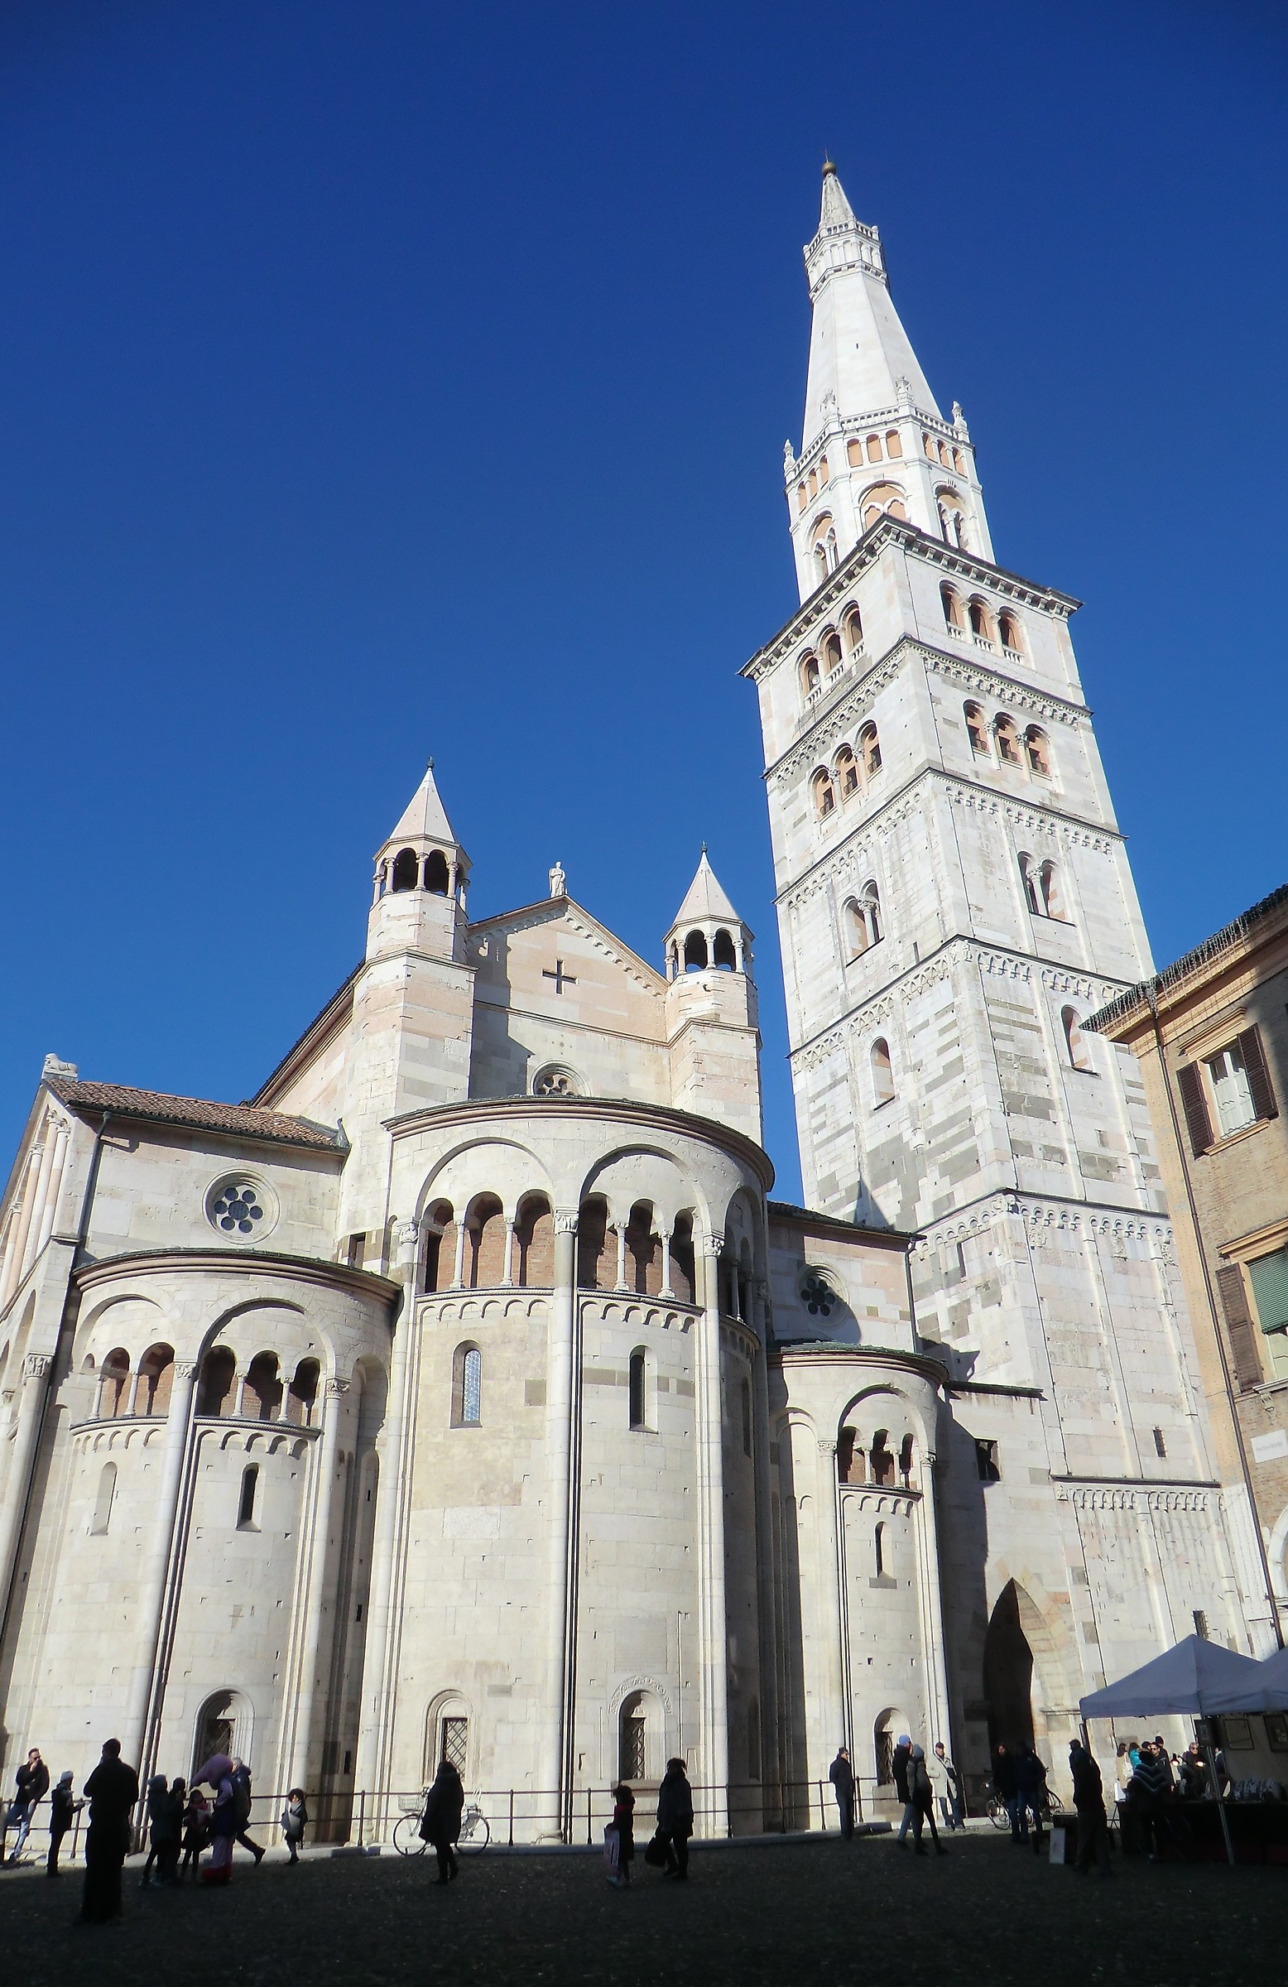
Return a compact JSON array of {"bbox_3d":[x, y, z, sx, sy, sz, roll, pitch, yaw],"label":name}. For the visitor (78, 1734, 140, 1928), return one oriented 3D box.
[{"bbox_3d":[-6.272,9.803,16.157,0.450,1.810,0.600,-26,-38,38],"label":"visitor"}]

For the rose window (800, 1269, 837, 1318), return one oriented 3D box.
[{"bbox_3d":[5.200,8.943,41.019,1.400,1.420,0.300,14,-31,-26],"label":"rose window"}]

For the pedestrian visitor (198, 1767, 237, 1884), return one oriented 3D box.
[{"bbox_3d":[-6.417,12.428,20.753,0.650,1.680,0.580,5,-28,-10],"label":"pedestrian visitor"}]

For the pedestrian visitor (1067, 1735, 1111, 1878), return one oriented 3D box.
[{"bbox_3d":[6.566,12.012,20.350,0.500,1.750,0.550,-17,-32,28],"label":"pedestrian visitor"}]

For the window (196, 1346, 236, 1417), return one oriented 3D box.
[{"bbox_3d":[-9.060,8.230,29.190,0.860,1.500,0.400,8,-30,-15],"label":"window"}]

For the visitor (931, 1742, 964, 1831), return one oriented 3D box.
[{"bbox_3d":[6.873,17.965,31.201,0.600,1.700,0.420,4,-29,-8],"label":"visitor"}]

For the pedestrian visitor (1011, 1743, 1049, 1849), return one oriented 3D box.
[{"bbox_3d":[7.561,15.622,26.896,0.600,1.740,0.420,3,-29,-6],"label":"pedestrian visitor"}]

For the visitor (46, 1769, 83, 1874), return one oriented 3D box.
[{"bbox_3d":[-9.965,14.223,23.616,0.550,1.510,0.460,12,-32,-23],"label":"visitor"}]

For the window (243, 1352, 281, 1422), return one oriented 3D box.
[{"bbox_3d":[-7.678,7.896,27.699,0.770,1.360,0.400,14,-31,-26],"label":"window"}]

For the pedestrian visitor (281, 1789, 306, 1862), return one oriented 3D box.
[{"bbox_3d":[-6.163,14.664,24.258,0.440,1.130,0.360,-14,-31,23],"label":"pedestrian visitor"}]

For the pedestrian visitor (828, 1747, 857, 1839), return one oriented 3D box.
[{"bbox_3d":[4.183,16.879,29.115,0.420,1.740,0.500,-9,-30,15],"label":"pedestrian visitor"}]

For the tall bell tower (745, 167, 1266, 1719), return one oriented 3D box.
[{"bbox_3d":[12.480,-13.038,62.363,11.400,86.000,11.400,13,-33,-25],"label":"tall bell tower"}]

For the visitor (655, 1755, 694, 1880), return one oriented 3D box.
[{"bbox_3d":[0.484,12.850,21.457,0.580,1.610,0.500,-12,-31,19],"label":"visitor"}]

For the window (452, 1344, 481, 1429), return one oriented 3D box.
[{"bbox_3d":[-3.950,8.886,31.142,0.770,1.970,0.400,-9,-30,16],"label":"window"}]

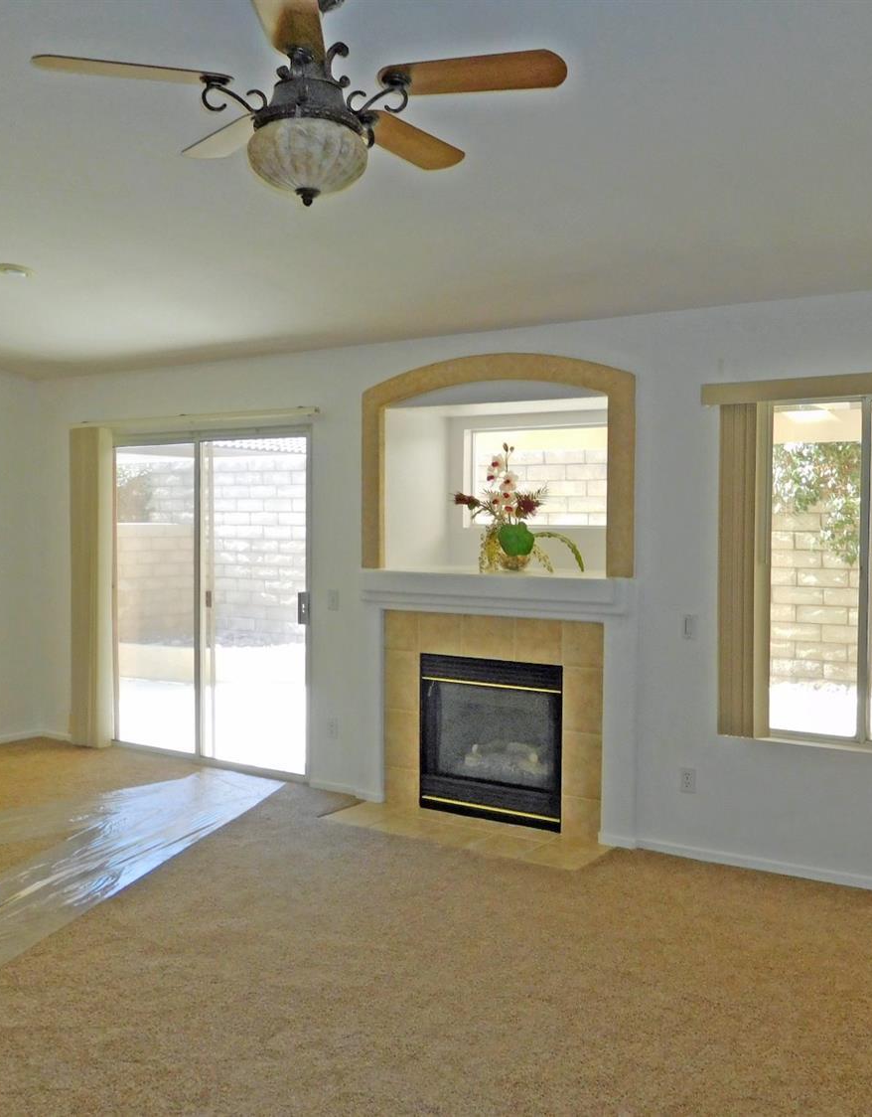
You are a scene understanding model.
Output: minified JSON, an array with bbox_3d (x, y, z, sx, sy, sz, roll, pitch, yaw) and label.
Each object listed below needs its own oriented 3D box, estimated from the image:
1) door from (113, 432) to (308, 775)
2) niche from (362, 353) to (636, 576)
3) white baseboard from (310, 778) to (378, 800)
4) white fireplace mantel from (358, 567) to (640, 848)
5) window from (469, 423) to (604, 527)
[{"bbox_3d":[-1.394,0.239,6.548,1.690,2.020,0.100,1,2,33],"label":"door"},{"bbox_3d":[0.269,-0.477,5.428,1.570,1.100,0.090,1,2,33],"label":"niche"},{"bbox_3d":[-0.507,1.277,5.936,0.505,0.070,0.035,1,2,33],"label":"white baseboard"},{"bbox_3d":[0.245,0.706,5.397,1.550,1.260,0.150,1,2,33],"label":"white fireplace mantel"},{"bbox_3d":[0.636,-0.456,6.048,1.060,0.575,0.090,1,2,33],"label":"window"}]

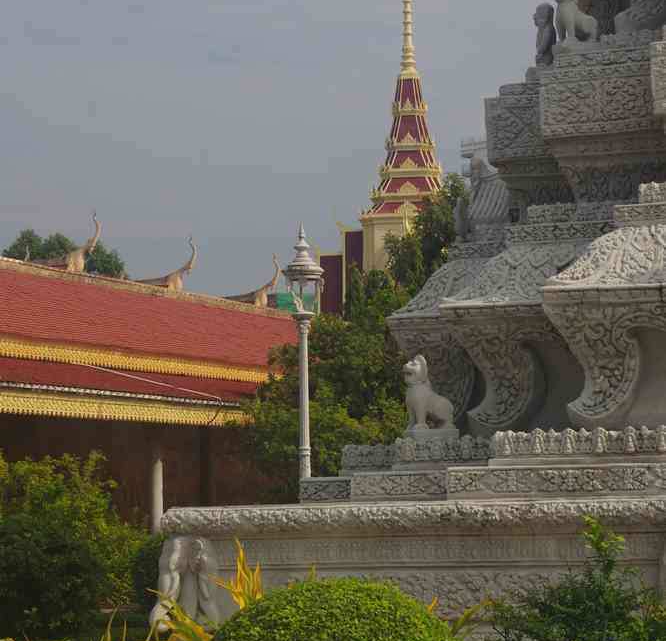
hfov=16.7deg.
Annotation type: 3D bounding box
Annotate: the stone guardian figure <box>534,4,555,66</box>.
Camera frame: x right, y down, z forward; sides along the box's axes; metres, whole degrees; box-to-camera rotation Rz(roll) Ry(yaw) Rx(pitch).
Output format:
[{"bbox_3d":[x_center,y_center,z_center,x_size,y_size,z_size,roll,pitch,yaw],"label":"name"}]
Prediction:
[{"bbox_3d":[1.803,-2.426,19.300,0.200,0.540,0.210,-3,-5,18],"label":"stone guardian figure"}]

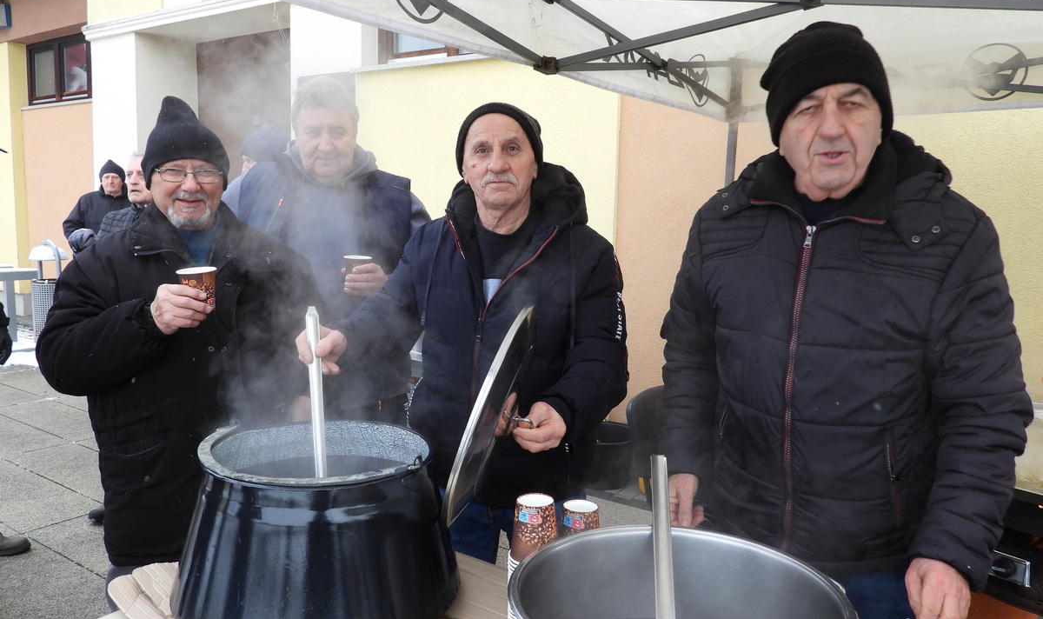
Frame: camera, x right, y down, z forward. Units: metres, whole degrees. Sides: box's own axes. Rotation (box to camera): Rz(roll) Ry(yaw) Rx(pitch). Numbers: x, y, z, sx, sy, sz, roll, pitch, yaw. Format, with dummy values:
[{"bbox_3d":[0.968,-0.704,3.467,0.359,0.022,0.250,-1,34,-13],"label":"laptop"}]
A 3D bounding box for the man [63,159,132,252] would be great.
[{"bbox_3d":[-2.943,-0.175,5.657,0.620,1.780,0.360,-1,7,-25],"label":"man"}]

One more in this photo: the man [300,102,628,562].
[{"bbox_3d":[-0.085,0.385,1.728,0.600,1.672,0.520,3,6,14],"label":"man"}]

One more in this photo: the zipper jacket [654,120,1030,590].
[{"bbox_3d":[0.520,0.055,1.356,0.620,0.740,0.370,5,7,28],"label":"zipper jacket"}]

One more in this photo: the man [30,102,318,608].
[{"bbox_3d":[-0.740,0.372,1.754,0.630,1.660,0.480,-2,7,-30],"label":"man"}]

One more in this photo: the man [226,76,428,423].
[{"bbox_3d":[-0.548,0.251,2.256,0.600,1.800,0.450,0,6,-12],"label":"man"}]

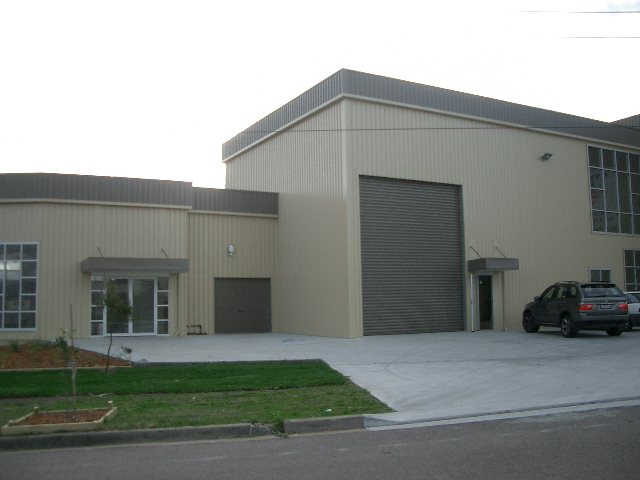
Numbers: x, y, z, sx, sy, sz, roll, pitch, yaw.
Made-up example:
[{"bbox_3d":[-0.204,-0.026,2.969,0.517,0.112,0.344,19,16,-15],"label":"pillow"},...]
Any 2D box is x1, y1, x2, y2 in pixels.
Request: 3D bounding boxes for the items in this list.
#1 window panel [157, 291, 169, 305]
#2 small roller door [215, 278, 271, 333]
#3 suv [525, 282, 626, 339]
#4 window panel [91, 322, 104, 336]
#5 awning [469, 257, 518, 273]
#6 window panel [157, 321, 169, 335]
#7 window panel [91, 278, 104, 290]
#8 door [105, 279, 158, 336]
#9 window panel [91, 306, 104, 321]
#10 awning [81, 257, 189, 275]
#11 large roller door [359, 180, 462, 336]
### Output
[{"bbox_3d":[-5.593,2.093,23.058,0.447,0.529,0.080,2,-7,-29],"label":"window panel"},{"bbox_3d":[-2.920,2.521,24.764,2.328,2.094,0.100,2,-7,-29],"label":"small roller door"},{"bbox_3d":[8.471,2.348,21.863,1.870,1.710,4.670,0,-6,-7],"label":"suv"},{"bbox_3d":[-7.508,3.007,21.864,0.439,0.503,0.080,2,-7,-29],"label":"window panel"},{"bbox_3d":[6.408,0.931,23.838,1.627,0.398,0.902,2,-7,-29],"label":"awning"},{"bbox_3d":[-5.591,3.120,22.945,0.466,0.506,0.060,2,-6,-28],"label":"window panel"},{"bbox_3d":[-7.570,1.506,22.043,0.476,0.471,0.060,2,-6,-28],"label":"window panel"},{"bbox_3d":[-6.557,2.325,22.483,1.799,1.988,0.100,2,-7,-29],"label":"door"},{"bbox_3d":[-7.525,2.502,21.912,0.440,0.512,0.080,2,-7,-29],"label":"window panel"},{"bbox_3d":[-6.255,0.911,22.022,3.375,0.471,1.400,2,-6,-28],"label":"awning"},{"bbox_3d":[3.273,0.569,22.520,4.455,5.370,0.150,2,-6,-28],"label":"large roller door"}]

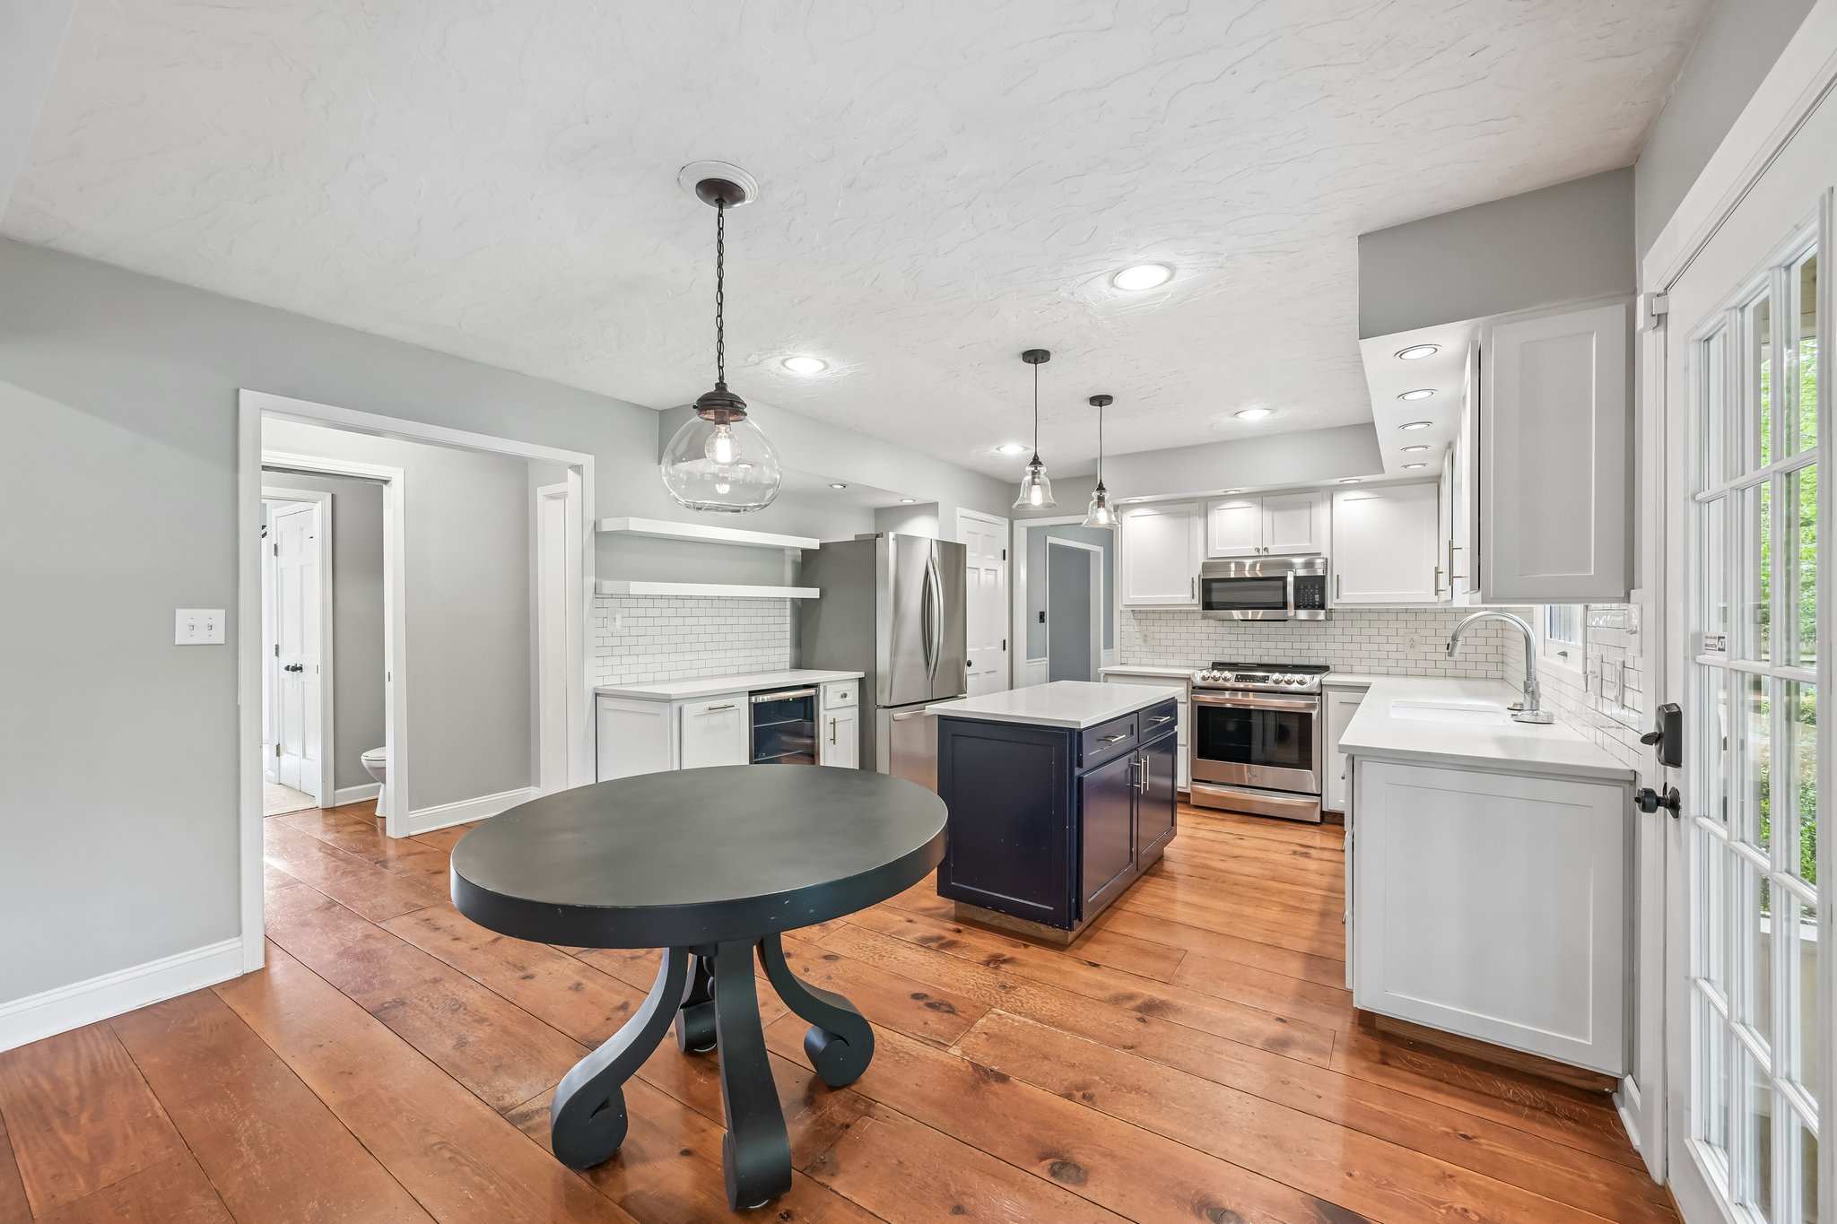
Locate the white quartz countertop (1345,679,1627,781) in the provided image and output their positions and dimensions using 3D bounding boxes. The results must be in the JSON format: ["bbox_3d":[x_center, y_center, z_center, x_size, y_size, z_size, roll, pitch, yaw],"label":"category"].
[{"bbox_3d":[2.450,0.427,3.305,0.656,0.030,3.071,0,0,34],"label":"white quartz countertop"}]

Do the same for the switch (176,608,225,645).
[{"bbox_3d":[-2.503,0.053,2.492,0.014,0.120,0.125,0,0,34],"label":"switch"}]

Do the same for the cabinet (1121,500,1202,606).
[{"bbox_3d":[1.844,-0.408,5.335,0.577,0.773,0.345,0,0,34],"label":"cabinet"}]

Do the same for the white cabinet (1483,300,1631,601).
[{"bbox_3d":[1.817,-0.413,2.099,0.336,0.773,0.420,0,0,34],"label":"white cabinet"}]

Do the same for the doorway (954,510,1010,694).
[{"bbox_3d":[0.522,0.239,6.089,0.115,2.145,0.887,0,0,34],"label":"doorway"}]

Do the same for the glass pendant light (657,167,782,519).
[{"bbox_3d":[-0.524,-0.703,1.888,0.314,0.855,0.314,0,0,0],"label":"glass pendant light"}]

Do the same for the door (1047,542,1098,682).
[{"bbox_3d":[1.766,0.287,8.219,0.090,2.050,1.450,0,0,34],"label":"door"}]

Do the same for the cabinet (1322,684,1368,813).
[{"bbox_3d":[2.769,0.828,4.551,0.285,0.776,0.625,0,0,34],"label":"cabinet"}]

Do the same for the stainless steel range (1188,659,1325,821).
[{"bbox_3d":[2.306,0.848,4.802,0.758,0.935,0.680,0,0,34],"label":"stainless steel range"}]

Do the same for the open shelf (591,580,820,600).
[{"bbox_3d":[-1.178,-0.118,4.280,0.299,0.073,1.413,0,0,34],"label":"open shelf"}]

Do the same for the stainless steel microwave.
[{"bbox_3d":[2.396,-0.147,4.927,0.758,0.410,0.456,0,0,34],"label":"stainless steel microwave"}]

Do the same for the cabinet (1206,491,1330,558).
[{"bbox_3d":[2.413,-0.576,4.943,0.749,0.430,0.345,0,0,34],"label":"cabinet"}]

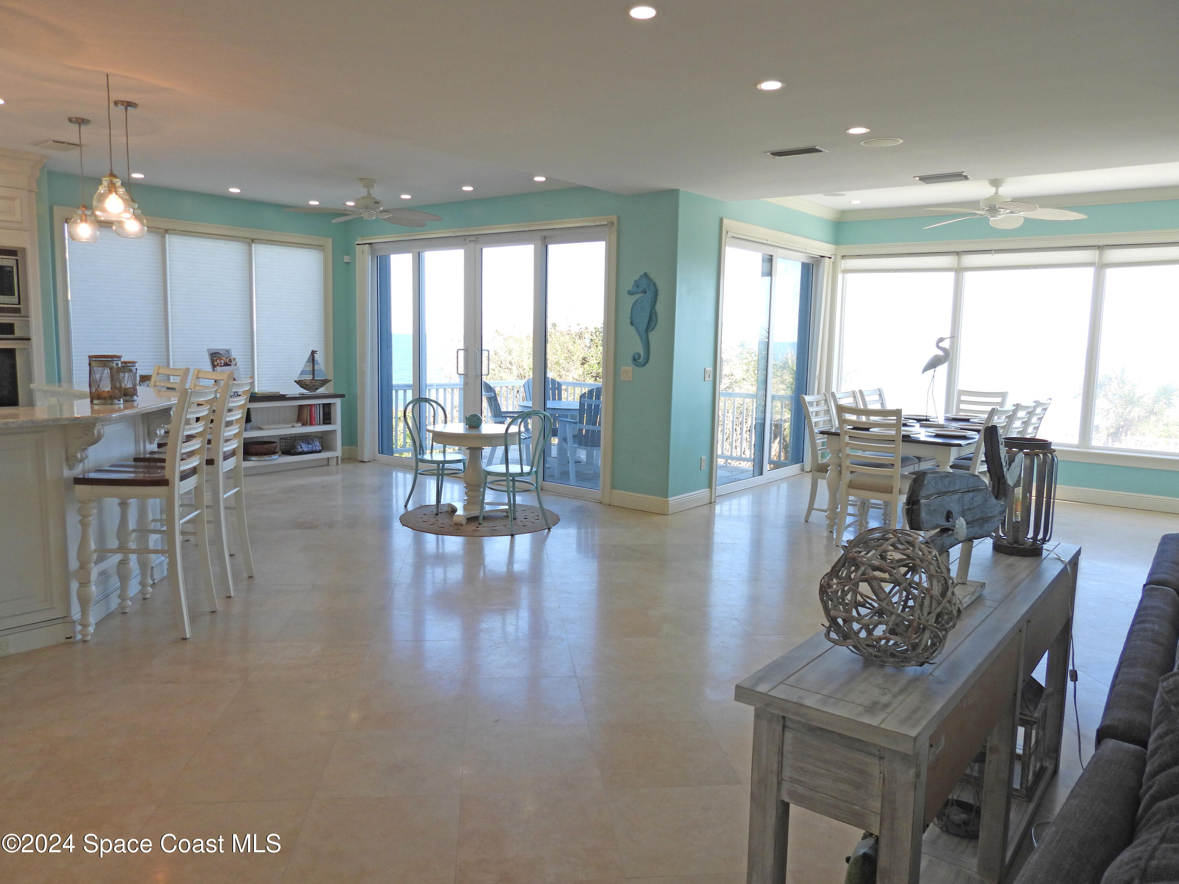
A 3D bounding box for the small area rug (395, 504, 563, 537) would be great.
[{"bbox_3d":[-0.890,0.622,6.592,1.220,0.016,1.220,1,7,0],"label":"small area rug"}]

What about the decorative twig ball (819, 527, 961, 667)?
[{"bbox_3d":[0.654,0.338,1.778,0.290,0.290,0.290,1,7,0],"label":"decorative twig ball"}]

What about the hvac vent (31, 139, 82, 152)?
[{"bbox_3d":[-3.887,-2.159,5.964,0.350,0.030,0.210,7,9,37],"label":"hvac vent"}]

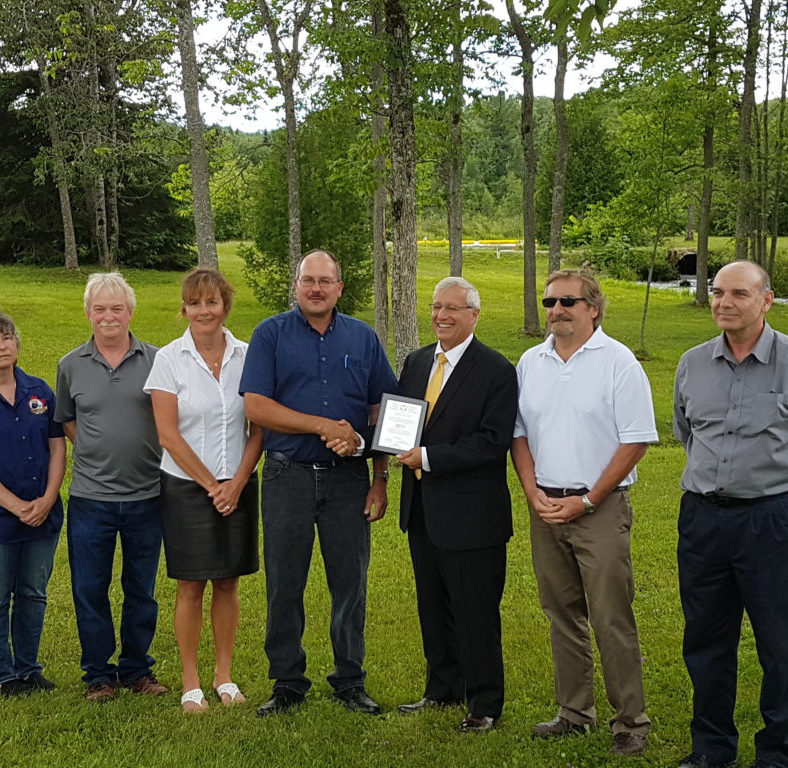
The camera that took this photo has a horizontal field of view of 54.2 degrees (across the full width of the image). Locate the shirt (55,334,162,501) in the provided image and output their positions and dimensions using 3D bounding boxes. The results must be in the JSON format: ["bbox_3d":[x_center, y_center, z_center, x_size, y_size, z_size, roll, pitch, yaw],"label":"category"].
[{"bbox_3d":[-1.110,0.123,3.044,0.480,0.630,0.300,-3,8,-23],"label":"shirt"}]

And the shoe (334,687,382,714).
[{"bbox_3d":[-0.154,1.237,3.169,0.105,0.110,0.295,-6,10,-33],"label":"shoe"}]

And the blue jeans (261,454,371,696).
[{"bbox_3d":[-0.309,0.750,3.029,0.410,0.955,0.290,-1,7,-10],"label":"blue jeans"}]

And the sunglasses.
[{"bbox_3d":[0.594,-0.280,2.619,0.140,0.042,0.145,7,11,44],"label":"sunglasses"}]

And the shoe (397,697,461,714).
[{"bbox_3d":[0.136,1.268,3.037,0.290,0.095,0.105,-2,7,-14],"label":"shoe"}]

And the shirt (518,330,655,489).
[{"bbox_3d":[0.676,0.077,2.716,0.490,0.538,0.310,5,9,38],"label":"shirt"}]

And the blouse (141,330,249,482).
[{"bbox_3d":[-0.732,0.067,2.985,0.450,0.570,0.270,-5,9,-32],"label":"blouse"}]

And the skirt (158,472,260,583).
[{"bbox_3d":[-0.728,0.537,3.051,0.375,0.440,0.275,-5,9,-32],"label":"skirt"}]

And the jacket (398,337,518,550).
[{"bbox_3d":[0.232,0.213,2.851,0.490,0.770,0.380,5,10,37],"label":"jacket"}]

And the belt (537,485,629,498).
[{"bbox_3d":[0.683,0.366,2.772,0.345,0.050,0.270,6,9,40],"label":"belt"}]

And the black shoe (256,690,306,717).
[{"bbox_3d":[-0.436,1.240,3.164,0.105,0.110,0.295,5,10,36],"label":"black shoe"}]

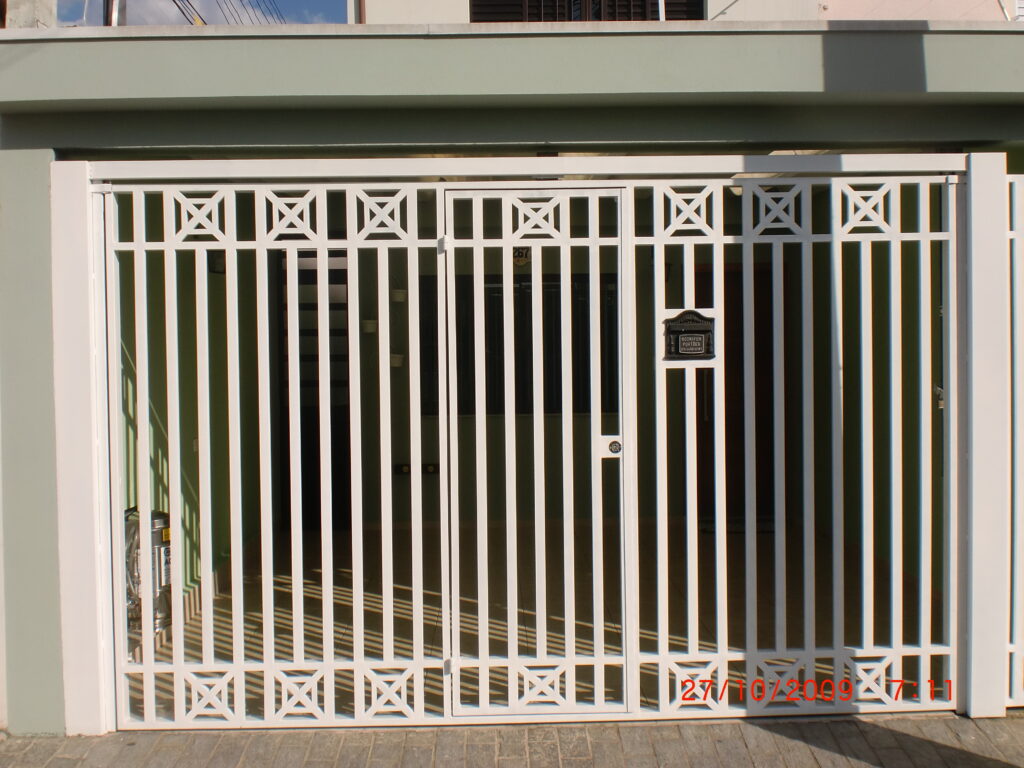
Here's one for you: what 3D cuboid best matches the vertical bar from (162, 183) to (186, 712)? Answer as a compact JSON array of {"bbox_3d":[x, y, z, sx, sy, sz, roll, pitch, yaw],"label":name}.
[{"bbox_3d":[-1.386,0.312,4.256,0.041,2.185,0.027,-1,1,-2],"label":"vertical bar"}]

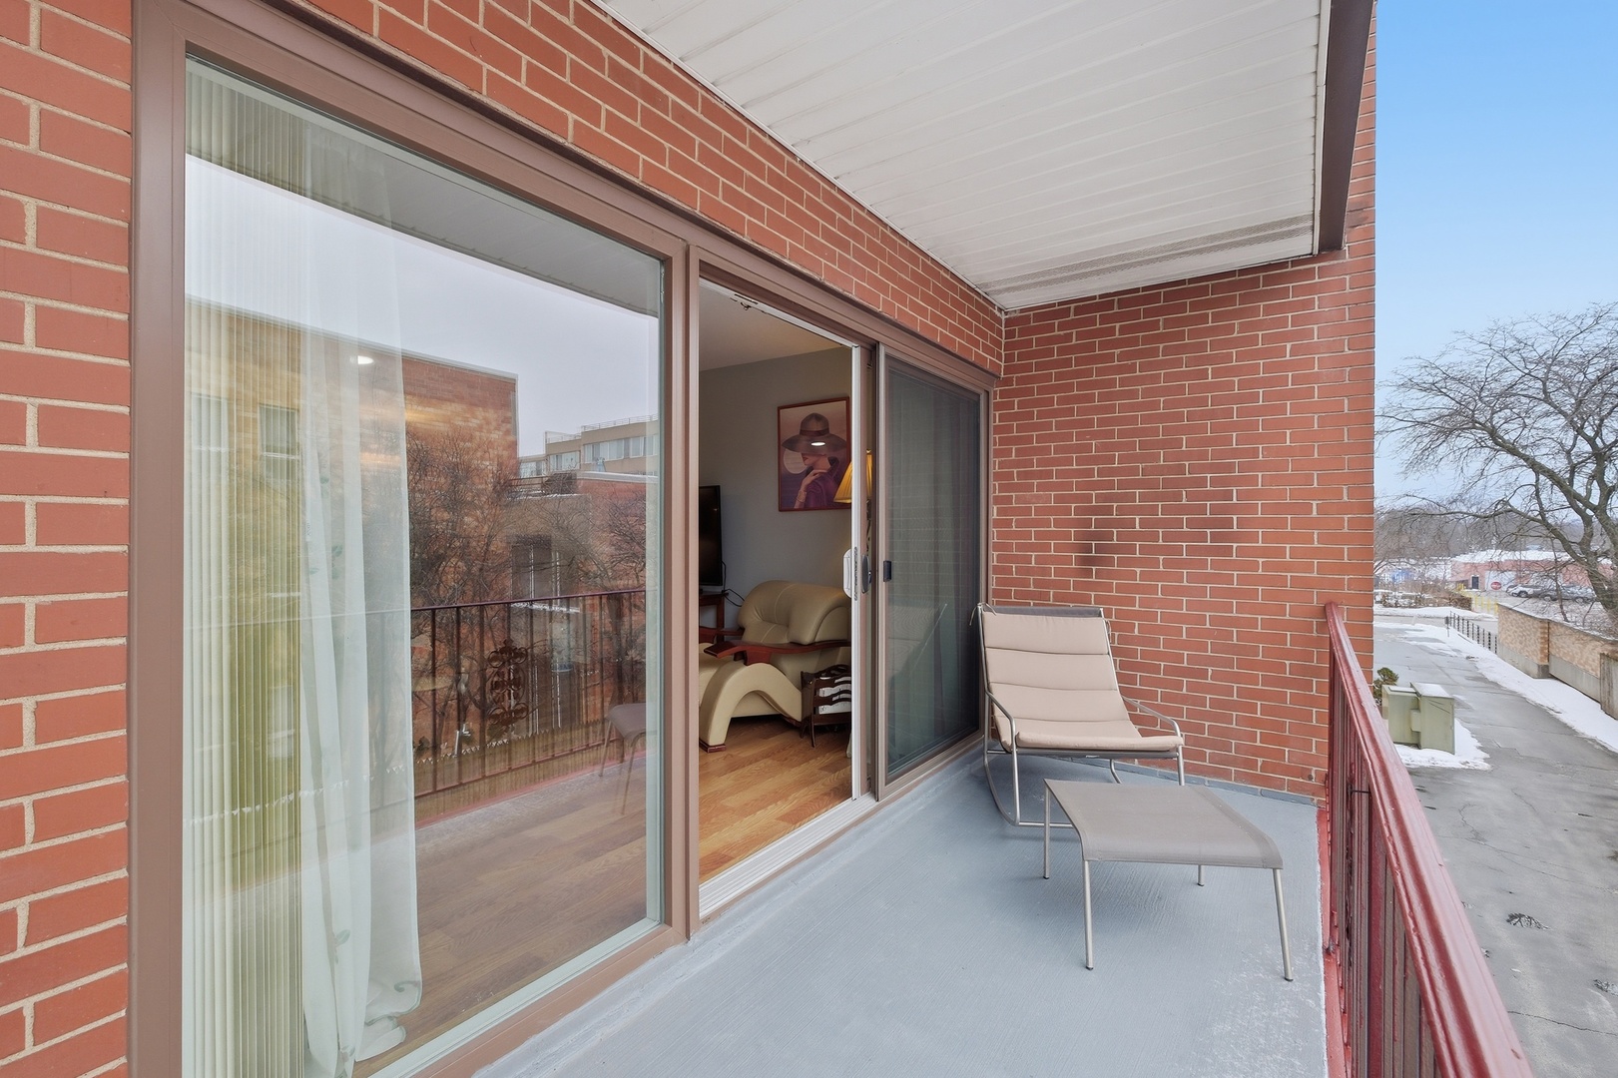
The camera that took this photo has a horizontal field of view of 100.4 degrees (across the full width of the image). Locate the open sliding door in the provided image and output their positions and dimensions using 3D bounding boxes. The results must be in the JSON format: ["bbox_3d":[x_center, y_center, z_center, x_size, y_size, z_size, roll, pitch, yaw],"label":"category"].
[{"bbox_3d":[0.630,0.140,3.345,0.050,1.930,1.170,1,1,36],"label":"open sliding door"}]

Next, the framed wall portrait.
[{"bbox_3d":[0.027,-0.600,4.950,0.640,0.790,0.030,1,1,35],"label":"framed wall portrait"}]

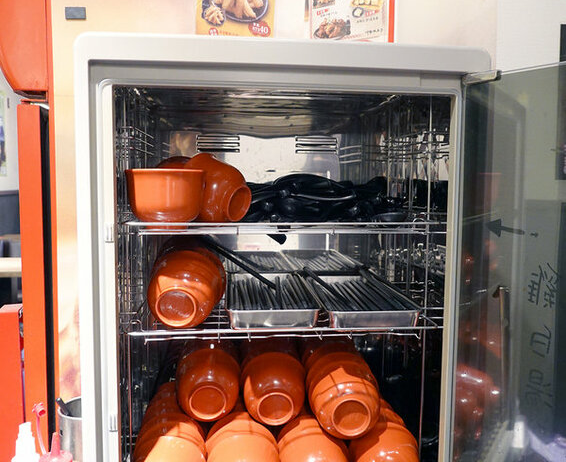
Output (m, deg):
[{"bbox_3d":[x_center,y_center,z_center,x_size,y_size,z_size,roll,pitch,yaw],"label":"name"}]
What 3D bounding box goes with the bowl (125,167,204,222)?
[{"bbox_3d":[-0.150,-0.041,0.725,0.101,0.077,0.101,0,6,-6],"label":"bowl"}]

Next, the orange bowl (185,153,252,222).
[{"bbox_3d":[-0.088,-0.052,0.796,0.075,0.097,0.097,25,10,29],"label":"orange bowl"}]

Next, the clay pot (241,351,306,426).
[{"bbox_3d":[-0.012,0.254,0.869,0.100,0.100,0.078,1,12,-3],"label":"clay pot"}]

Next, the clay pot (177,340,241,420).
[{"bbox_3d":[-0.115,0.248,0.871,0.100,0.100,0.078,0,7,-7],"label":"clay pot"}]

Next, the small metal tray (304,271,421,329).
[{"bbox_3d":[0.109,0.105,0.863,0.127,0.029,0.252,0,5,-5],"label":"small metal tray"}]

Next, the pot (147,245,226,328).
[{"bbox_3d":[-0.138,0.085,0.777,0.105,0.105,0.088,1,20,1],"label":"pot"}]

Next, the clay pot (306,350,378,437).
[{"bbox_3d":[0.089,0.243,0.785,0.100,0.100,0.078,1,4,-3],"label":"clay pot"}]

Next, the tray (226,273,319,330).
[{"bbox_3d":[-0.026,0.102,0.868,0.124,0.028,0.283,0,6,-6],"label":"tray"}]

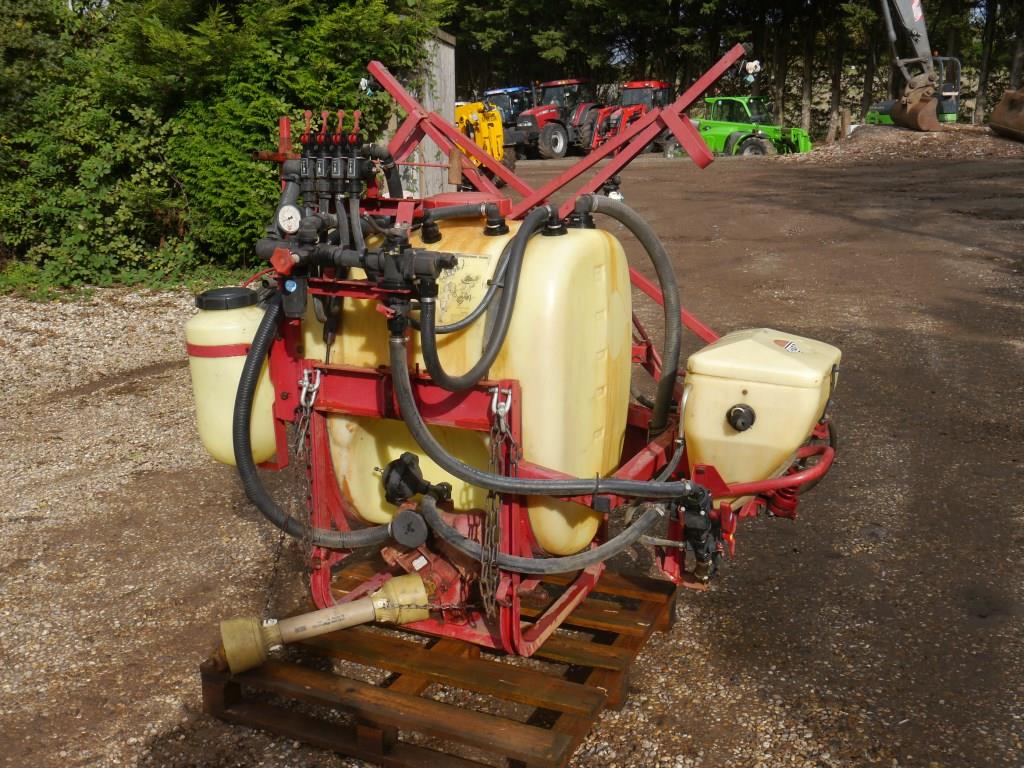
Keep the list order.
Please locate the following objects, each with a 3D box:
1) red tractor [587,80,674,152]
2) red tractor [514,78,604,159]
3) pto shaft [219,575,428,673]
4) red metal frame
[{"bbox_3d":[4.769,-10.616,42.500,2.300,2.850,4.800,11,17,37],"label":"red tractor"},{"bbox_3d":[1.687,-10.277,41.300,2.400,2.980,4.800,11,18,38],"label":"red tractor"},{"bbox_3d":[-0.534,0.685,3.064,0.611,0.147,0.147,-12,16,-14],"label":"pto shaft"},{"bbox_3d":[0.134,-0.155,3.312,1.733,1.733,1.049,7,15,26],"label":"red metal frame"}]

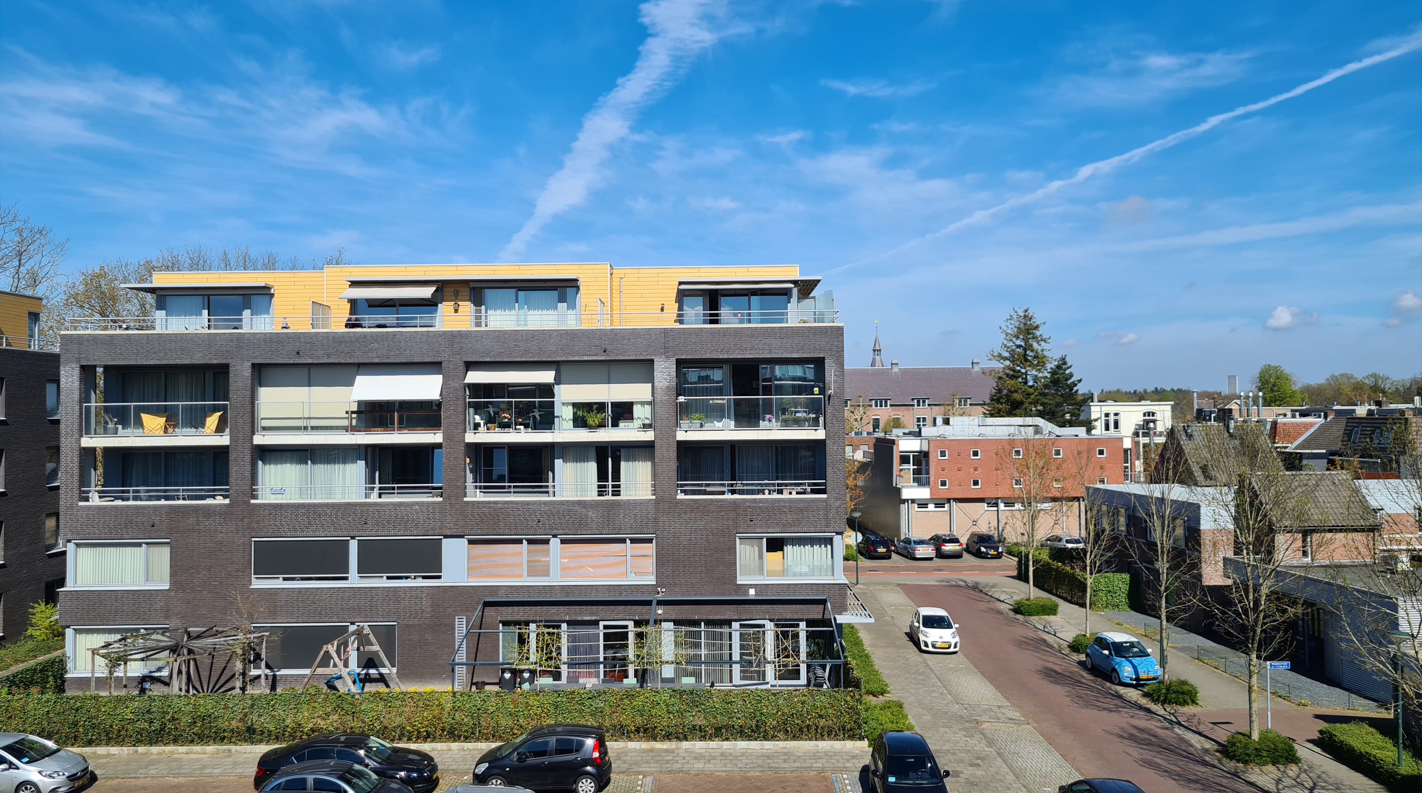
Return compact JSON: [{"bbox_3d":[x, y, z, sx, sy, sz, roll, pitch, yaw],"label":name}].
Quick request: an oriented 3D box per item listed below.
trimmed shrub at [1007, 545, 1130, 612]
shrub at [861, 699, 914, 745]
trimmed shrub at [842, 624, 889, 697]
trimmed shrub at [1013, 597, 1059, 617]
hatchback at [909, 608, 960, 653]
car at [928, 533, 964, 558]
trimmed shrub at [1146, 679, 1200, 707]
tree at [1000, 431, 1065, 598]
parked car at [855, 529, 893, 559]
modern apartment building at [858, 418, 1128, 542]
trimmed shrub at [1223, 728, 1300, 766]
[{"bbox_3d":[19.289,9.813,58.082,2.300,1.720,11.500,0,-1,-3],"label":"trimmed shrub"},{"bbox_3d":[5.468,10.157,33.317,1.550,0.650,3.200,-1,-1,1],"label":"shrub"},{"bbox_3d":[6.067,10.587,44.636,1.000,0.650,12.500,-1,-1,1],"label":"trimmed shrub"},{"bbox_3d":[16.626,10.750,54.649,2.340,0.620,1.800,-1,-1,1],"label":"trimmed shrub"},{"bbox_3d":[9.761,10.193,46.612,1.630,1.460,3.440,-1,-1,0],"label":"hatchback"},{"bbox_3d":[17.242,10.854,78.144,1.740,1.560,4.160,-1,-1,1],"label":"car"},{"bbox_3d":[15.854,10.138,36.711,1.750,0.580,1.400,-1,-1,1],"label":"trimmed shrub"},{"bbox_3d":[16.509,6.429,54.756,3.400,9.270,3.400,-1,-1,1],"label":"tree"},{"bbox_3d":[11.172,10.177,72.863,1.760,1.530,4.200,-1,-1,-2],"label":"parked car"},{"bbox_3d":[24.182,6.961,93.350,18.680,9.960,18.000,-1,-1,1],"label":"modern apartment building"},{"bbox_3d":[16.126,10.198,31.270,2.000,0.580,1.800,-1,-1,1],"label":"trimmed shrub"}]

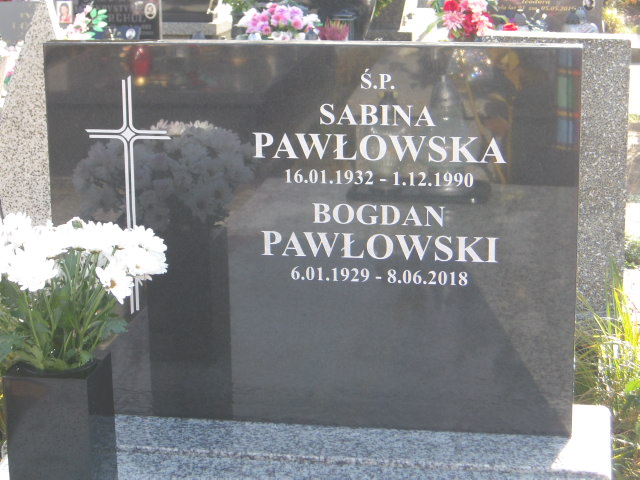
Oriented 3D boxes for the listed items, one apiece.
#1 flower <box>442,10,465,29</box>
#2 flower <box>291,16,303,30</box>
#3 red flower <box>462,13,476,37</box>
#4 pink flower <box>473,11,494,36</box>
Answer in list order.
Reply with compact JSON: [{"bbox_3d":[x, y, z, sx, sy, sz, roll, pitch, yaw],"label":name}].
[{"bbox_3d":[0.552,-0.907,6.650,0.091,0.080,0.055,1,11,3],"label":"flower"},{"bbox_3d":[-0.104,-0.956,7.100,0.053,0.060,0.040,1,11,3],"label":"flower"},{"bbox_3d":[0.625,-0.900,6.720,0.070,0.097,0.060,1,11,3],"label":"red flower"},{"bbox_3d":[0.681,-0.902,6.700,0.092,0.105,0.065,1,11,3],"label":"pink flower"}]

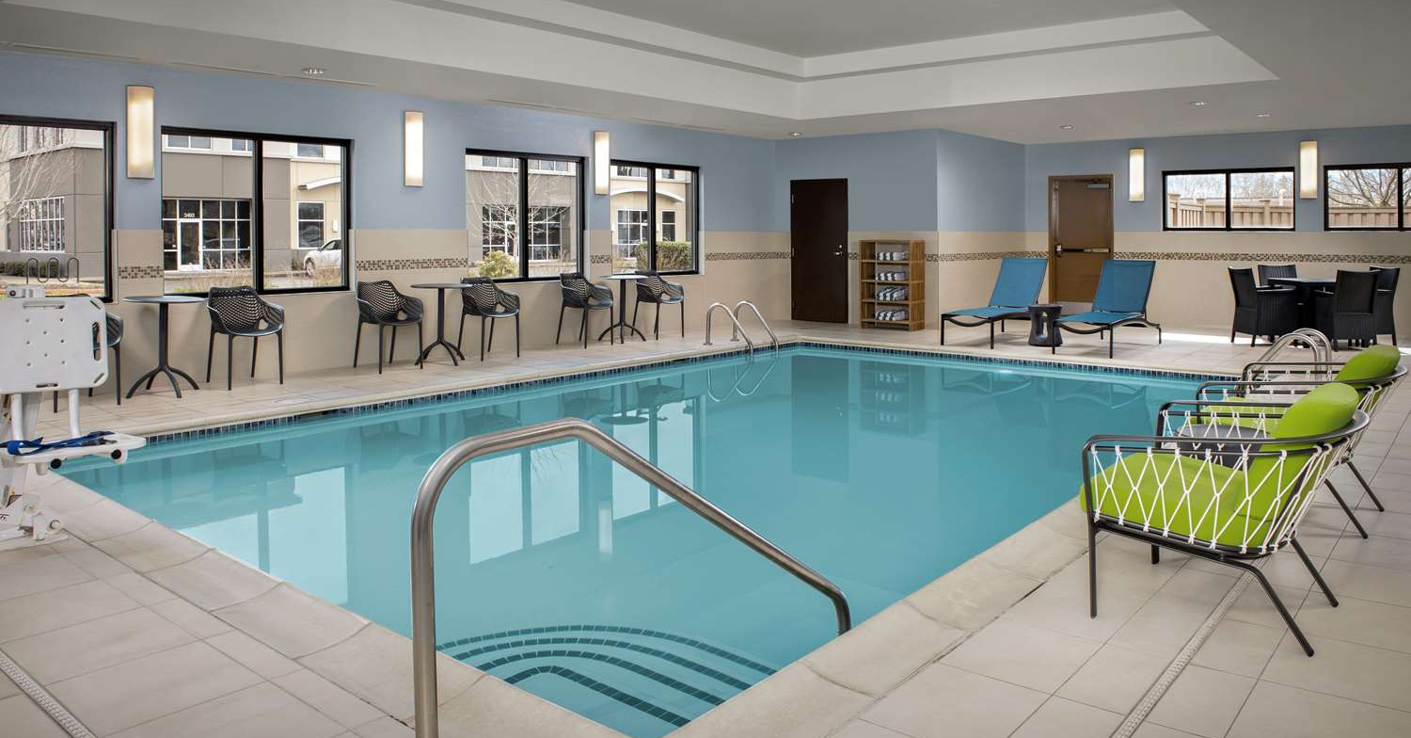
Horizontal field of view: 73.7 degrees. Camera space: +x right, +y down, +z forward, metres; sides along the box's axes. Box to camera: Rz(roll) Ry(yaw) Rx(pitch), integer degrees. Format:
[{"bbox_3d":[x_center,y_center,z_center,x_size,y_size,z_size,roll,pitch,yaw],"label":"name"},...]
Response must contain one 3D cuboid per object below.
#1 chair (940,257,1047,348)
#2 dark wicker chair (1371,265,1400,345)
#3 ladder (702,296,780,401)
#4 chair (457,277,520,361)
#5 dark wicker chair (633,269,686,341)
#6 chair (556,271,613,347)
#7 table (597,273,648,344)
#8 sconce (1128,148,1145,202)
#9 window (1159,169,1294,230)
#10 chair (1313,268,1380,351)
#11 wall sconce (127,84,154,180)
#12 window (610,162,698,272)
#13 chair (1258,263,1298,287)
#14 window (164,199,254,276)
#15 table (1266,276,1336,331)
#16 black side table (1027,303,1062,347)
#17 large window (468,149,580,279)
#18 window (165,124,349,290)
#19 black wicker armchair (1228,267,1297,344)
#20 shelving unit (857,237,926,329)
[{"bbox_3d":[3.455,-0.804,11.090,0.640,0.940,1.790,5,7,40],"label":"chair"},{"bbox_3d":[7.450,-0.729,10.800,0.620,0.870,0.570,0,5,0],"label":"dark wicker chair"},{"bbox_3d":[0.448,-0.190,11.206,0.740,1.220,0.550,6,9,40],"label":"ladder"},{"bbox_3d":[-2.226,-0.533,9.666,0.550,0.810,0.590,-5,8,-44],"label":"chair"},{"bbox_3d":[-0.558,-0.787,11.477,0.550,0.810,0.590,-5,7,-42],"label":"dark wicker chair"},{"bbox_3d":[-1.375,-0.679,10.650,0.580,0.810,0.540,5,7,43],"label":"chair"},{"bbox_3d":[-0.970,-0.698,11.000,0.610,0.745,0.610,0,5,0],"label":"table"},{"bbox_3d":[5.789,-2.600,12.637,0.200,0.725,0.100,4,7,37],"label":"sconce"},{"bbox_3d":[7.118,-2.311,12.800,1.580,0.840,0.100,5,7,40],"label":"window"},{"bbox_3d":[7.197,-0.660,10.582,0.520,0.880,0.590,1,7,6],"label":"chair"},{"bbox_3d":[-4.553,-1.907,7.581,0.100,0.710,0.190,6,9,40],"label":"wall sconce"},{"bbox_3d":[-0.675,-1.952,12.409,0.120,1.450,1.760,6,9,40],"label":"window"},{"bbox_3d":[7.406,-0.869,11.948,0.520,0.880,0.590,0,7,3],"label":"chair"},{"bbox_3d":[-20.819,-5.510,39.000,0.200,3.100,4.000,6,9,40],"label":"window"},{"bbox_3d":[6.702,-0.611,10.423,0.730,0.740,0.730,0,6,5],"label":"table"},{"bbox_3d":[4.020,-0.522,11.087,0.410,0.470,0.410,6,9,40],"label":"black side table"},{"bbox_3d":[-1.967,-1.688,10.358,0.100,1.370,1.620,5,7,41],"label":"large window"},{"bbox_3d":[-3.872,-1.358,8.156,0.100,1.360,1.610,5,7,41],"label":"window"},{"bbox_3d":[6.336,-0.701,10.682,0.570,0.860,0.540,0,6,3],"label":"black wicker armchair"},{"bbox_3d":[2.596,-1.157,12.894,0.710,1.220,0.430,6,9,40],"label":"shelving unit"}]

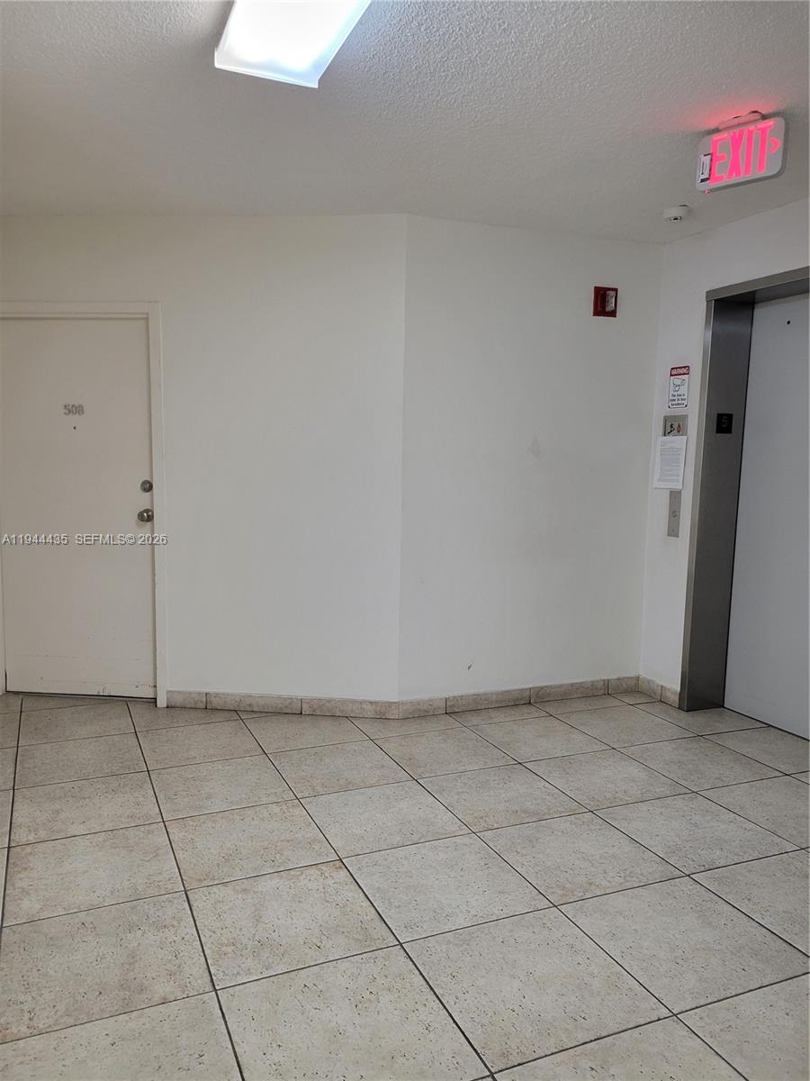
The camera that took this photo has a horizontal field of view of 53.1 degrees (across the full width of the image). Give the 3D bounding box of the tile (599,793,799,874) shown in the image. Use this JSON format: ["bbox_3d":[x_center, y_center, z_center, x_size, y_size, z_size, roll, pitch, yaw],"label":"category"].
[{"bbox_3d":[1.040,1.047,2.928,0.495,0.010,0.495,-2,7,-24],"label":"tile"}]

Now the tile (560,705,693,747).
[{"bbox_3d":[1.104,0.935,4.084,0.502,0.010,0.502,-2,7,-24],"label":"tile"}]

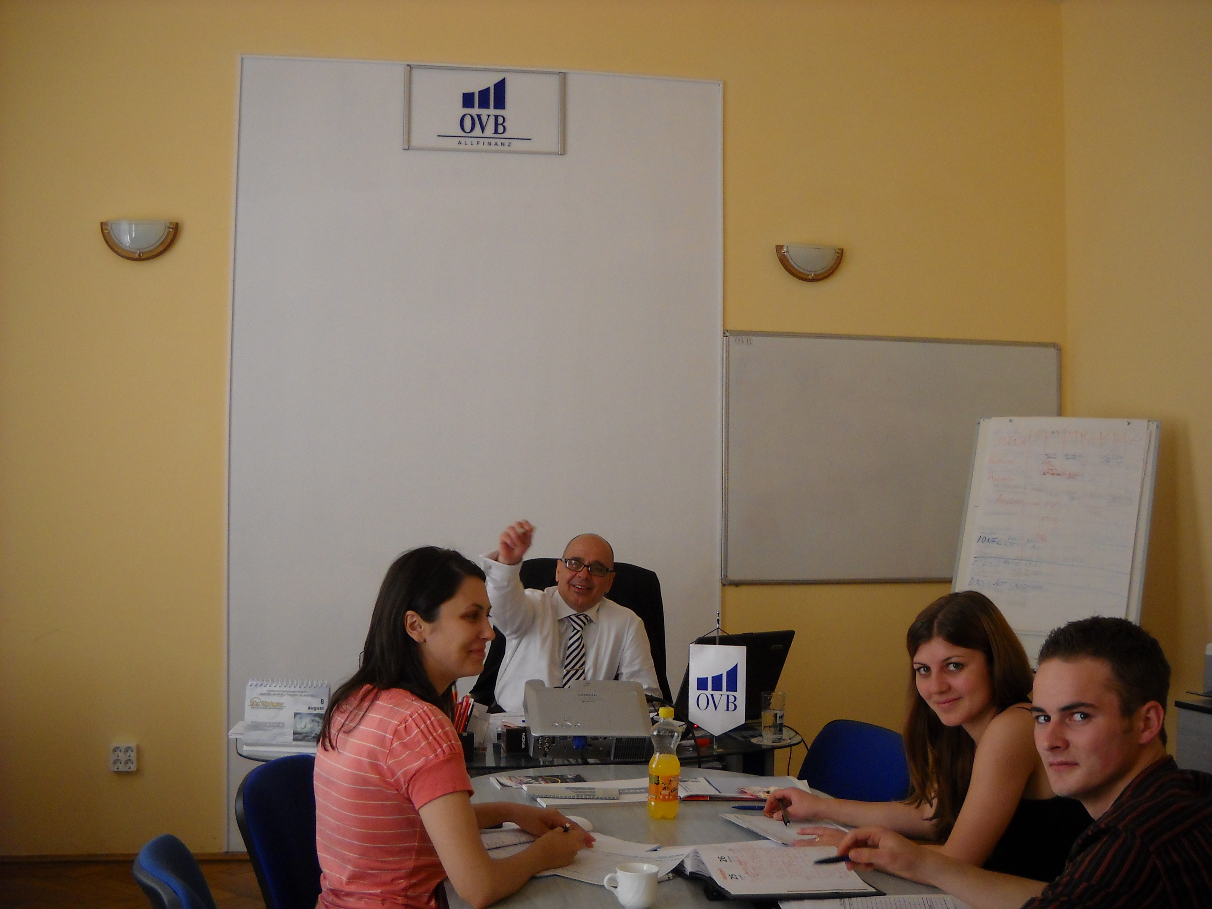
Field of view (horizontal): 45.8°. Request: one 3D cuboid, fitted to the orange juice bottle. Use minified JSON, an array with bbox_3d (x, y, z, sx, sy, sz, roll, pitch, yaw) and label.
[{"bbox_3d":[0.120,0.638,2.970,0.067,0.232,0.067,0,-2,0],"label":"orange juice bottle"}]

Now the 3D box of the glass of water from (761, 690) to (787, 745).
[{"bbox_3d":[0.438,0.685,3.750,0.062,0.135,0.062,0,-2,0],"label":"glass of water"}]

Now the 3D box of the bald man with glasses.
[{"bbox_3d":[-0.112,0.870,4.189,0.560,1.320,0.700,1,-2,-2],"label":"bald man with glasses"}]

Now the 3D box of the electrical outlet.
[{"bbox_3d":[-1.790,1.126,5.329,0.103,0.106,0.040,1,-2,-10],"label":"electrical outlet"}]

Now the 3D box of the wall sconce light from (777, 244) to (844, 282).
[{"bbox_3d":[0.830,-0.780,5.837,0.288,0.150,0.085,1,-2,-10],"label":"wall sconce light"}]

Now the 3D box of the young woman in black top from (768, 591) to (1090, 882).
[{"bbox_3d":[0.563,0.846,2.468,0.660,1.220,0.470,0,-2,19],"label":"young woman in black top"}]

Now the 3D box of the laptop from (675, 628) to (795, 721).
[{"bbox_3d":[0.261,0.636,3.955,0.360,0.258,0.354,2,-3,-39],"label":"laptop"}]

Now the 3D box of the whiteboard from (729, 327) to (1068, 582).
[{"bbox_3d":[1.184,0.016,5.896,1.470,1.010,0.030,1,-2,-10],"label":"whiteboard"}]

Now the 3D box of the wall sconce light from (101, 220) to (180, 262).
[{"bbox_3d":[-1.750,-0.802,5.393,0.288,0.150,0.085,1,-2,-10],"label":"wall sconce light"}]

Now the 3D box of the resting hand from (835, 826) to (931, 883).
[{"bbox_3d":[0.453,0.655,2.350,0.145,0.080,0.085,-1,-3,35],"label":"resting hand"}]

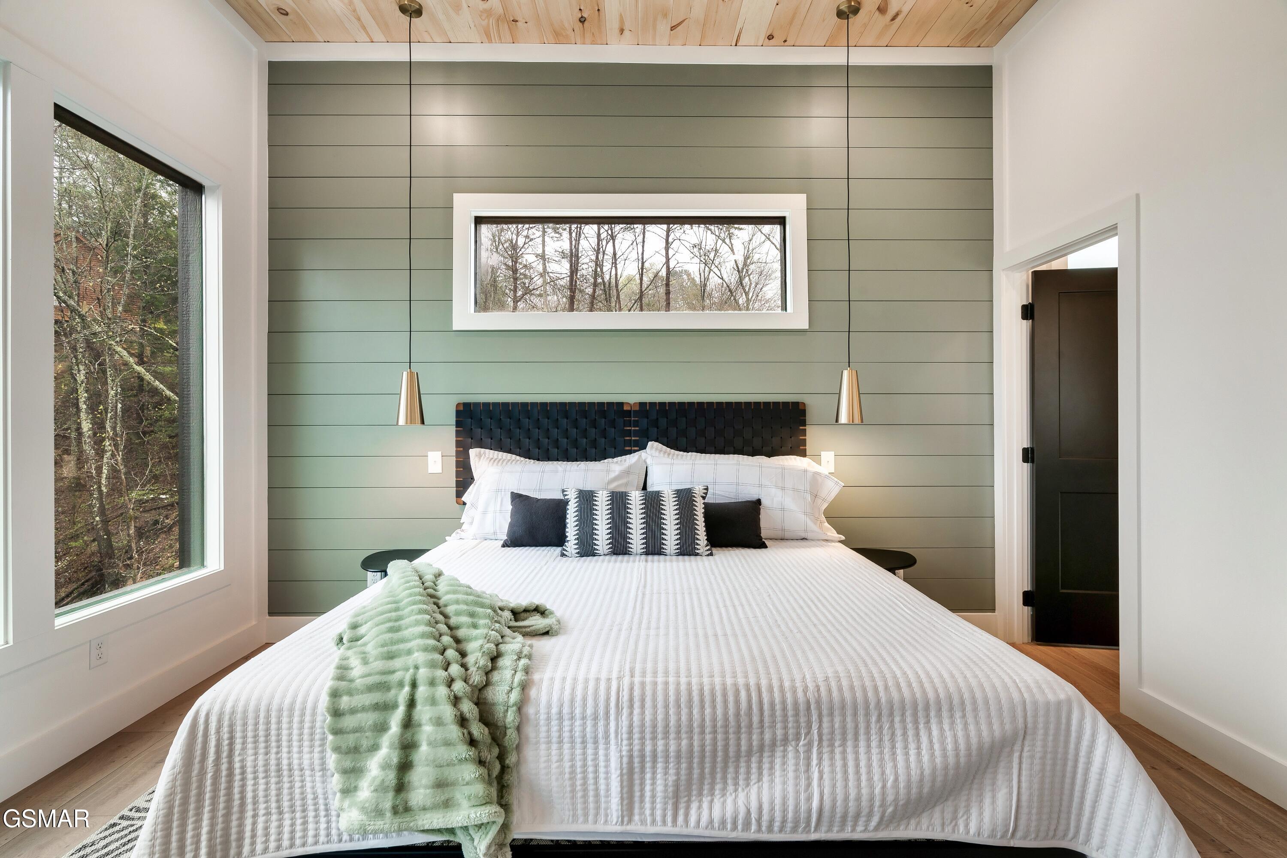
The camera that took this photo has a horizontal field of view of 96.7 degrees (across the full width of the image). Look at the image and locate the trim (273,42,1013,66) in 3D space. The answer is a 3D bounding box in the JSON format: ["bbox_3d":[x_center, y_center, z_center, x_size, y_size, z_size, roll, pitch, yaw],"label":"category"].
[{"bbox_3d":[-0.076,-2.087,3.185,4.050,0.105,0.030,0,0,-1],"label":"trim"}]

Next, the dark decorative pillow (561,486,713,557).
[{"bbox_3d":[-0.027,0.410,2.570,0.660,0.340,0.140,0,-25,-1],"label":"dark decorative pillow"}]

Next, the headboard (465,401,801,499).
[{"bbox_3d":[-0.069,0.136,3.150,1.935,0.575,0.060,0,0,-1],"label":"headboard"}]

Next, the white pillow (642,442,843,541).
[{"bbox_3d":[0.500,0.325,2.980,0.980,0.480,0.200,0,-25,-1],"label":"white pillow"}]

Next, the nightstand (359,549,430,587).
[{"bbox_3d":[-1.180,0.925,2.890,0.450,0.540,0.450,0,0,-1],"label":"nightstand"}]

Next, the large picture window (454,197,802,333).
[{"bbox_3d":[-0.071,-0.942,3.220,1.960,0.752,0.110,0,0,-1],"label":"large picture window"}]

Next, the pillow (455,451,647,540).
[{"bbox_3d":[-0.475,0.330,2.980,0.960,0.470,0.200,0,-25,-1],"label":"pillow"}]

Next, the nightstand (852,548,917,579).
[{"bbox_3d":[1.170,0.925,2.930,0.450,0.540,0.450,0,0,-1],"label":"nightstand"}]

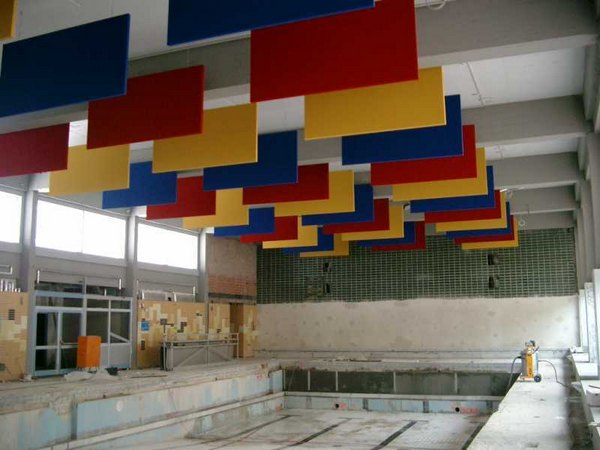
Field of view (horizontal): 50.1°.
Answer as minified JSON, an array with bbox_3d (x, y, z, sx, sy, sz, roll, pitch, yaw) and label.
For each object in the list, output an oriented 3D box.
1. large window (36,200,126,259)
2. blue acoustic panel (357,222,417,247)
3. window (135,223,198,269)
[{"bbox_3d":[-7.266,0.259,21.690,0.120,1.520,4.402,-4,-9,22],"label":"large window"},{"bbox_3d":[3.579,0.239,26.663,2.425,1.198,0.050,-4,-9,22],"label":"blue acoustic panel"},{"bbox_3d":[-5.334,0.955,26.397,0.120,1.520,4.402,-4,-9,22],"label":"window"}]

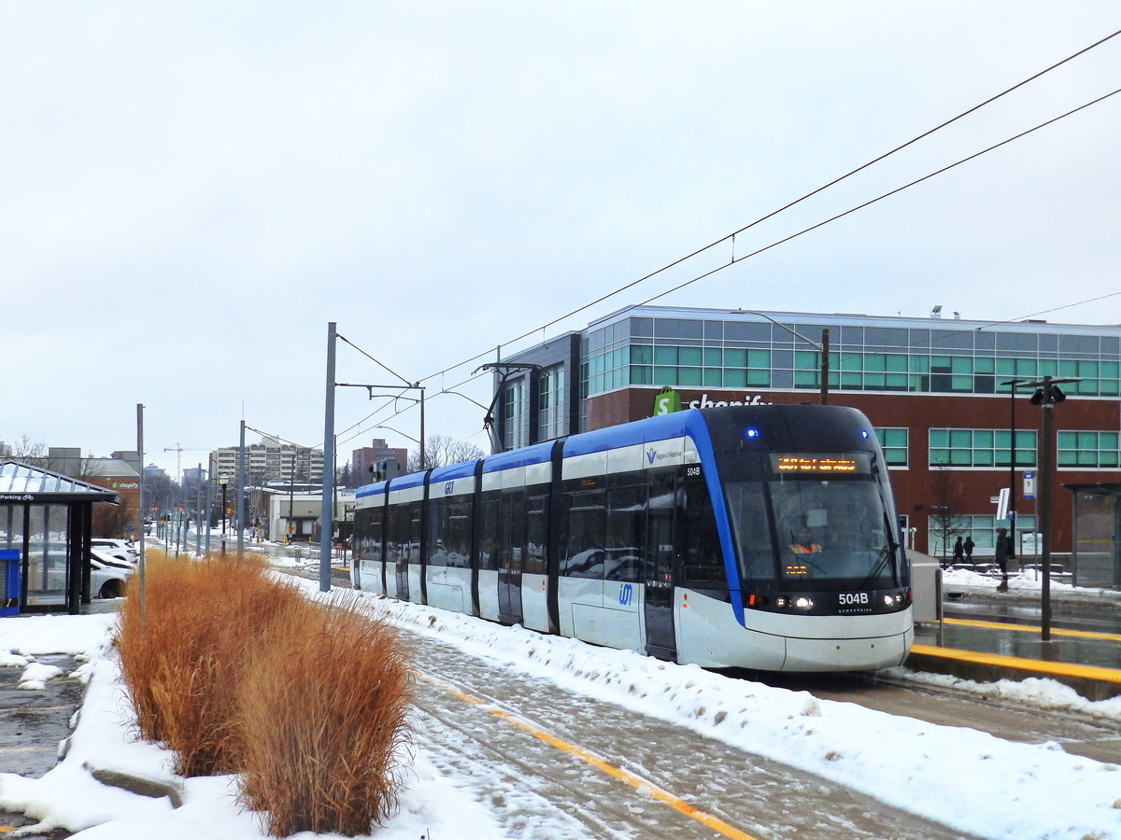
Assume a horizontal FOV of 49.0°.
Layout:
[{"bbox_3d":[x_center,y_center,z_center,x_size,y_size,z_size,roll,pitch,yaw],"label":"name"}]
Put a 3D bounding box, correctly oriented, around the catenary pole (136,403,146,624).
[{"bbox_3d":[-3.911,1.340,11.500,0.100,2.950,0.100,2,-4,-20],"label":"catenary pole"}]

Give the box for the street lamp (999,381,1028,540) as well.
[{"bbox_3d":[17.849,1.988,48.500,0.400,7.200,1.450,2,-4,-20],"label":"street lamp"}]

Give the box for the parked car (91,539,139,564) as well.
[{"bbox_3d":[-24.271,6.966,63.500,4.500,1.660,1.830,1,-4,-16],"label":"parked car"}]

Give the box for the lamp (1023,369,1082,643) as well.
[{"bbox_3d":[7.007,1.276,17.700,0.400,3.850,1.300,2,-4,-20],"label":"lamp"}]

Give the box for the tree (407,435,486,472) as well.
[{"bbox_3d":[-11.438,7.409,122.000,7.600,12.000,7.600,2,-4,-20],"label":"tree"}]

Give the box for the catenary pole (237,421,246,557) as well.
[{"bbox_3d":[-18.354,4.246,70.800,0.330,8.600,0.330,2,-4,-20],"label":"catenary pole"}]

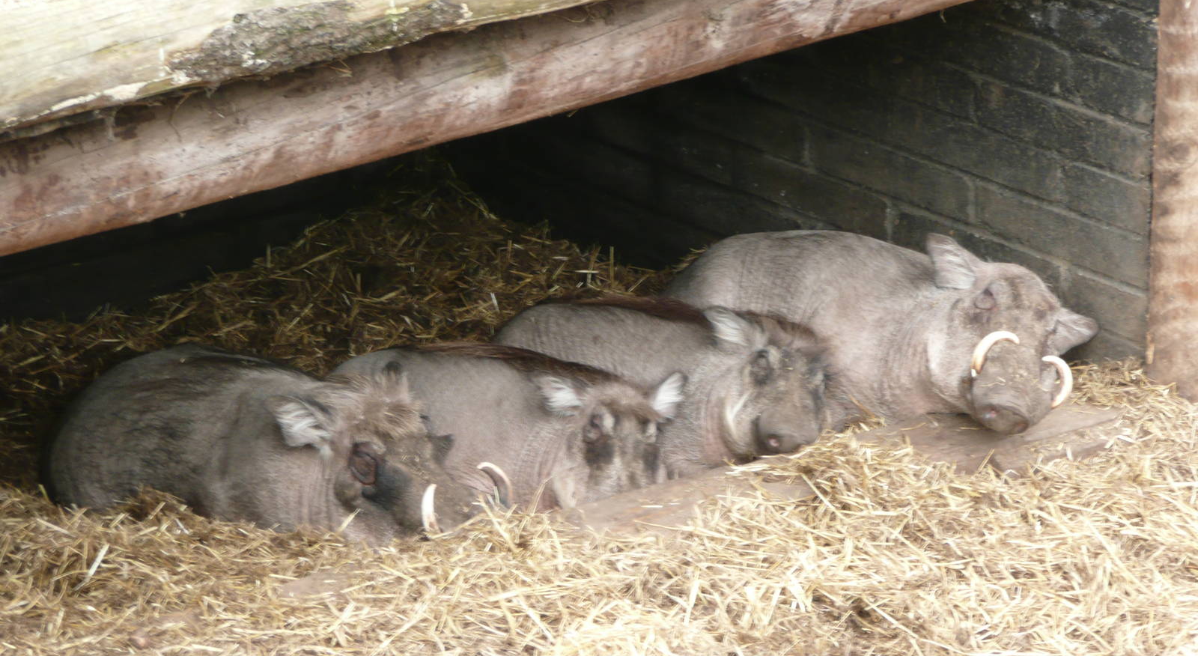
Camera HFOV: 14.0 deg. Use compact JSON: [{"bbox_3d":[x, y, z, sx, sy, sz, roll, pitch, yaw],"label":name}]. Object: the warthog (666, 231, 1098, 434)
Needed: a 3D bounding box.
[{"bbox_3d":[0.571,0.013,10.000,1.040,0.380,0.420,14,22,38],"label":"warthog"}]

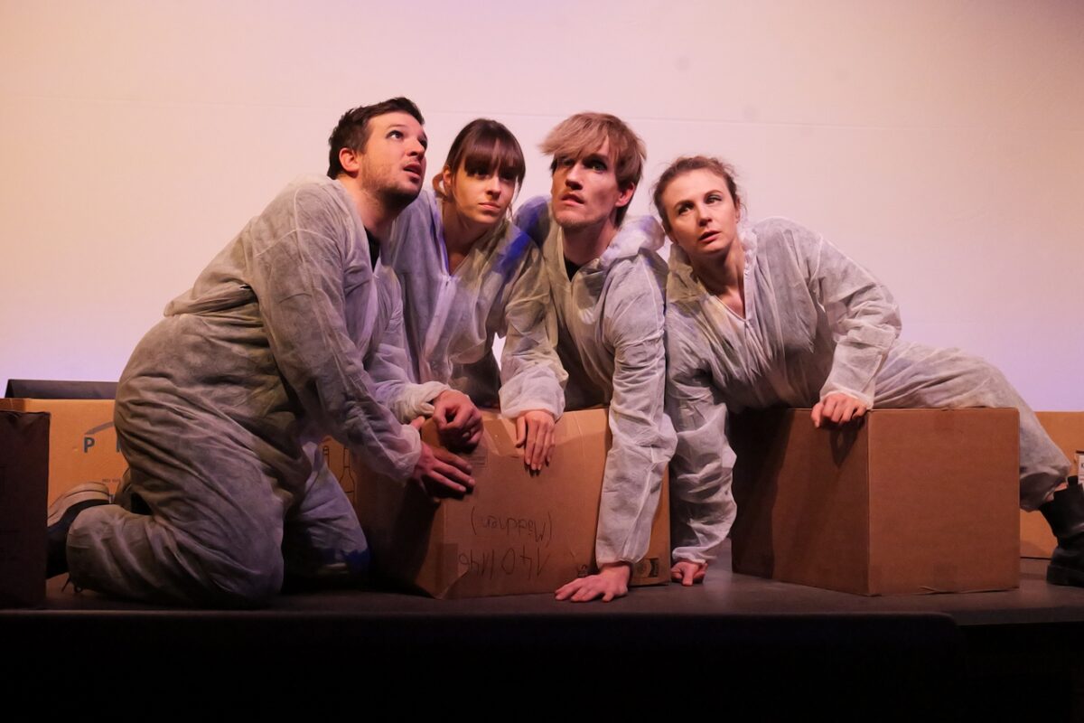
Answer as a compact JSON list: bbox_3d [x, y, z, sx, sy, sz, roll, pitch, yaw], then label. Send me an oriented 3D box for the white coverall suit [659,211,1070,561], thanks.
[{"bbox_3d":[0.758,0.076,4.190,0.880,0.790,0.620,0,-1,20],"label":"white coverall suit"}]

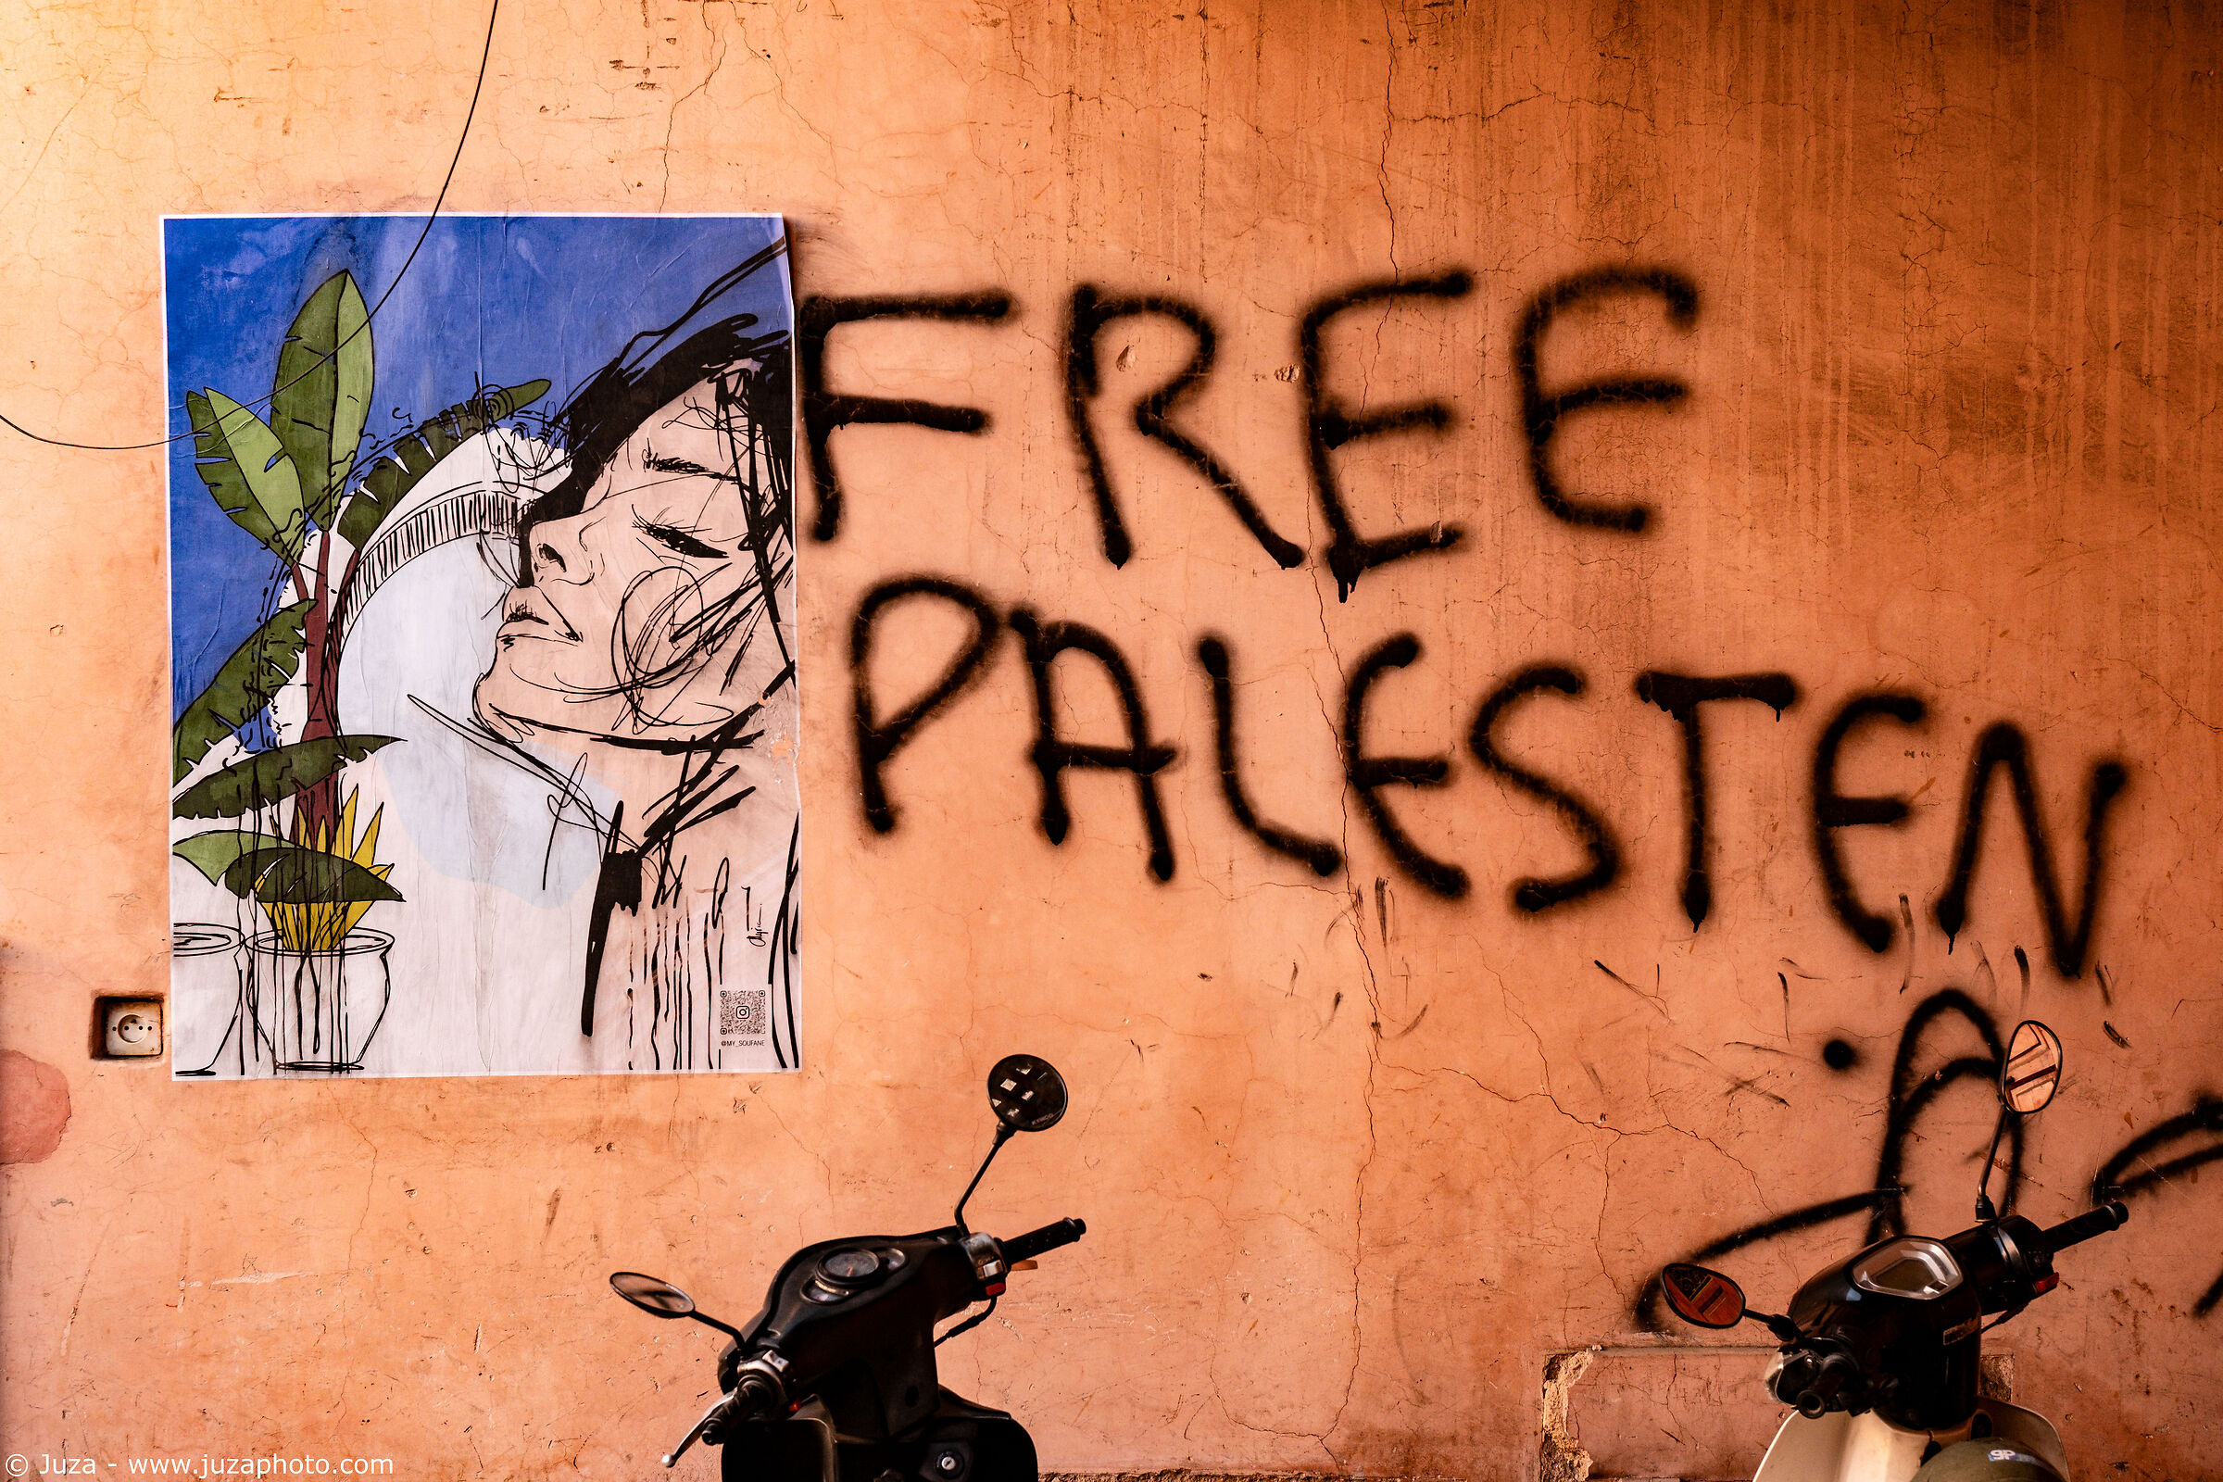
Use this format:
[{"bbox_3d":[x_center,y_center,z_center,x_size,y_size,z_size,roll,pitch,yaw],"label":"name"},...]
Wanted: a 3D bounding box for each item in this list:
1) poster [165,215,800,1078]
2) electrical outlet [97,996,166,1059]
[{"bbox_3d":[-0.852,-0.129,7.010,0.848,1.170,0.010,-1,0,0],"label":"poster"},{"bbox_3d":[-1.325,0.390,7.020,0.080,0.078,0.030,0,0,0],"label":"electrical outlet"}]

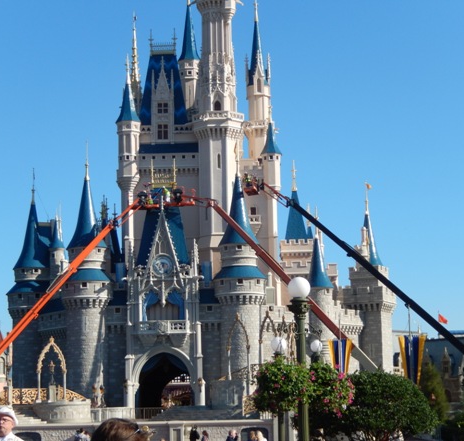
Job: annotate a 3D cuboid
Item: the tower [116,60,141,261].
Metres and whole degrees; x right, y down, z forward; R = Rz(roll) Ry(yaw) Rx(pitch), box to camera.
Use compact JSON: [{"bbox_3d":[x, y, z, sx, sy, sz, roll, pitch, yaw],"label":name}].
[{"bbox_3d":[-9.599,-5.784,115.000,2.226,19.143,2.226,-1,-9,-1],"label":"tower"}]

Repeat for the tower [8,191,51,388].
[{"bbox_3d":[-19.127,6.485,118.000,4.187,19.401,4.187,-1,-9,-1],"label":"tower"}]

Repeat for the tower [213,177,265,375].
[{"bbox_3d":[0.665,5.367,110.000,4.435,19.085,4.435,-1,-9,-1],"label":"tower"}]

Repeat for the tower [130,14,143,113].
[{"bbox_3d":[-9.319,-15.304,121.000,1.269,9.999,1.269,-1,-9,-1],"label":"tower"}]

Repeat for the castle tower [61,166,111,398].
[{"bbox_3d":[-12.907,5.029,110.000,4.347,20.967,4.347,-1,-9,-1],"label":"castle tower"}]

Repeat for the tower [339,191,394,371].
[{"bbox_3d":[13.100,5.883,119.000,3.551,18.426,3.551,-6,-11,30],"label":"tower"}]

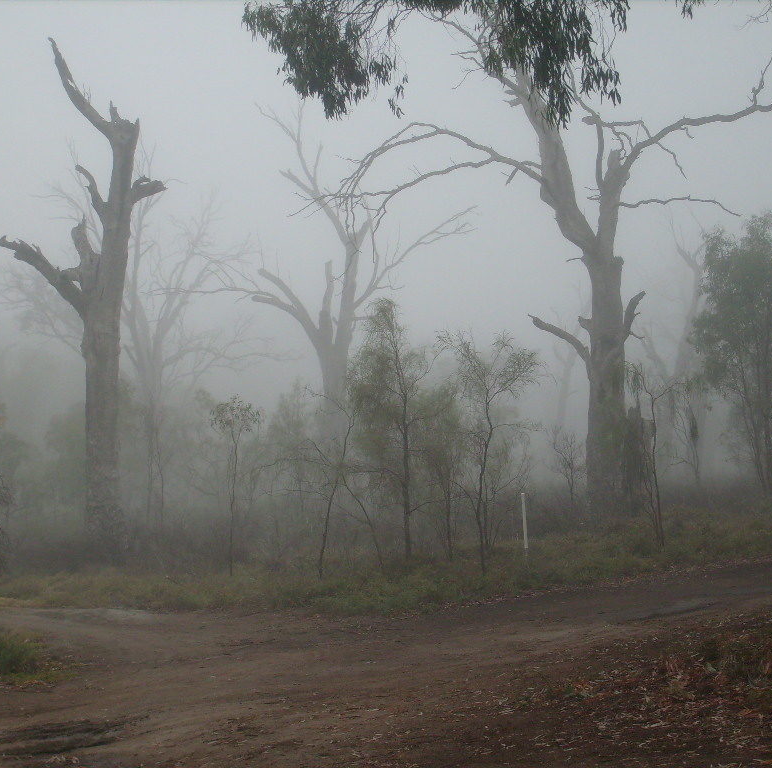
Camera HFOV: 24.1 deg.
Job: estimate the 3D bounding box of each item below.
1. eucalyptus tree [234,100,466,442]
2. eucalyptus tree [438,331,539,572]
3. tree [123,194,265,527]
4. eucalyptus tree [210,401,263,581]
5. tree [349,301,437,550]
[{"bbox_3d":[-1.319,-3.109,68.000,8.930,14.700,7.140,0,-2,0],"label":"eucalyptus tree"},{"bbox_3d":[1.463,0.961,25.500,1.440,3.430,1.370,0,-2,0],"label":"eucalyptus tree"},{"bbox_3d":[-7.940,-1.217,72.000,6.180,13.810,5.570,0,-2,0],"label":"tree"},{"bbox_3d":[-2.071,1.427,25.000,0.720,2.510,0.680,0,-2,0],"label":"eucalyptus tree"},{"bbox_3d":[0.103,0.703,28.500,1.390,4.110,1.320,0,-2,0],"label":"tree"}]

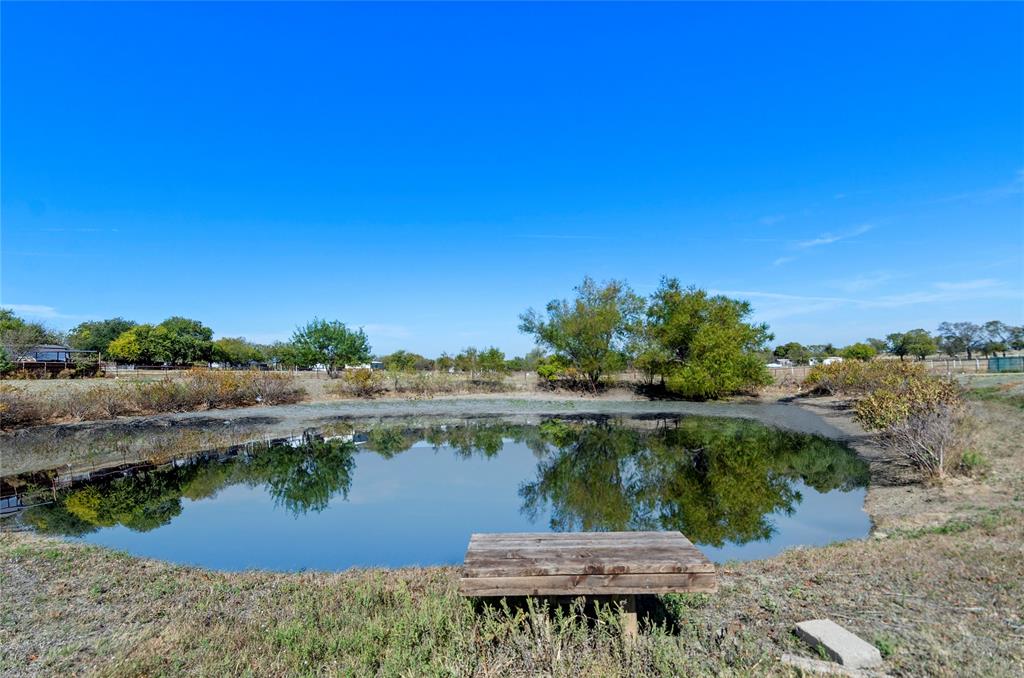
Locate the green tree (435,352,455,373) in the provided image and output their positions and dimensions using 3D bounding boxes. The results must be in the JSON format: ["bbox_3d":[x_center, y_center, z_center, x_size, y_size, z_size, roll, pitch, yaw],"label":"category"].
[{"bbox_3d":[-6.557,2.398,50.000,2.046,2.153,2.046,0,-2,0],"label":"green tree"}]

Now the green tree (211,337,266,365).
[{"bbox_3d":[-39.614,1.955,74.000,7.631,4.345,6.486,0,-2,0],"label":"green tree"}]

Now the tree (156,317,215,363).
[{"bbox_3d":[-44.666,0.479,70.000,7.449,7.125,6.704,0,-2,0],"label":"tree"}]

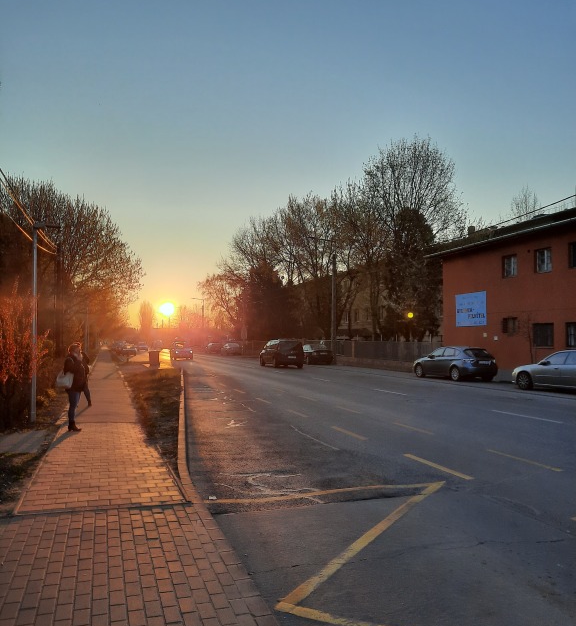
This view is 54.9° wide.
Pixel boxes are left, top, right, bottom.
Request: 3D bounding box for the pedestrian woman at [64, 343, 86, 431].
[{"bbox_3d":[-3.832,1.314,9.928,0.380,1.580,0.460,1,-3,-18],"label":"pedestrian woman"}]

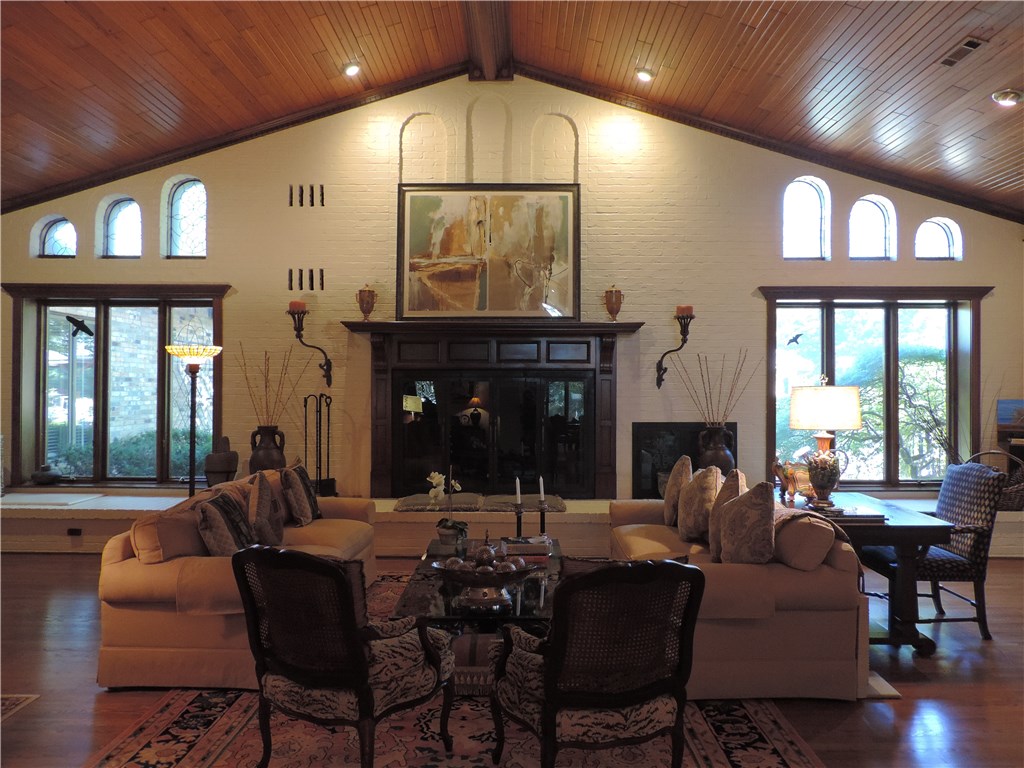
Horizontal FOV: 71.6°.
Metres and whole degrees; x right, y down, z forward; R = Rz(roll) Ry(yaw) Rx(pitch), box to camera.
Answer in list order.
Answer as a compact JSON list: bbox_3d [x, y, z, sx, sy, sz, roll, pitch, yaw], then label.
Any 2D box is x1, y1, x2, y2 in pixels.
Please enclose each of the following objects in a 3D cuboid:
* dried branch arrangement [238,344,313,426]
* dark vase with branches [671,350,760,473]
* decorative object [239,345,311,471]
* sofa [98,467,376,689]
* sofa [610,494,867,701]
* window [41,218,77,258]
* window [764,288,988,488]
[{"bbox_3d":[-2.292,0.015,6.880,0.717,0.804,0.500,0,-1,1],"label":"dried branch arrangement"},{"bbox_3d":[1.972,0.412,6.880,0.872,1.492,0.580,0,-1,1],"label":"dark vase with branches"},{"bbox_3d":[-2.297,0.373,6.880,0.698,1.512,0.500,0,-1,1],"label":"decorative object"},{"bbox_3d":[-1.554,1.070,4.544,0.933,0.860,2.119,0,0,1],"label":"sofa"},{"bbox_3d":[1.220,1.085,4.482,0.927,0.860,2.150,0,0,1],"label":"sofa"},{"bbox_3d":[-4.637,-1.511,7.300,0.420,0.430,0.080,0,-1,1],"label":"window"},{"bbox_3d":[3.528,0.038,6.955,2.156,1.946,0.220,0,0,1],"label":"window"}]

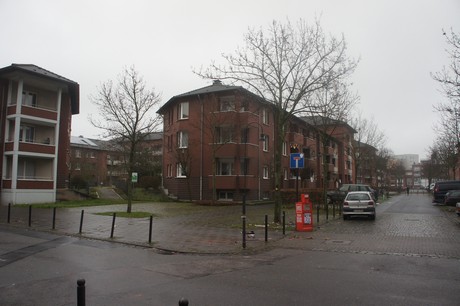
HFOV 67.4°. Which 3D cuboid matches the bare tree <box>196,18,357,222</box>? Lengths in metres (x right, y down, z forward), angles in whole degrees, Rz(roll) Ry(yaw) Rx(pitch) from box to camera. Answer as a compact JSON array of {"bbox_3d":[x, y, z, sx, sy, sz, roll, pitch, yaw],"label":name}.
[{"bbox_3d":[2.269,-1.753,17.074,7.000,10.241,7.000,0,-5,0],"label":"bare tree"}]

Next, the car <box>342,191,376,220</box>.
[{"bbox_3d":[7.770,3.046,20.296,1.640,1.500,3.700,-3,-6,28],"label":"car"}]

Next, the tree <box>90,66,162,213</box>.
[{"bbox_3d":[-6.287,-0.933,21.673,4.000,9.273,4.000,0,-5,0],"label":"tree"}]

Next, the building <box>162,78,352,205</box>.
[{"bbox_3d":[7.577,-0.194,53.090,13.000,13.500,46.500,-3,-6,28],"label":"building"}]

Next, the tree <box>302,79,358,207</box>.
[{"bbox_3d":[7.680,-0.739,26.978,4.500,10.117,4.500,0,-5,0],"label":"tree"}]

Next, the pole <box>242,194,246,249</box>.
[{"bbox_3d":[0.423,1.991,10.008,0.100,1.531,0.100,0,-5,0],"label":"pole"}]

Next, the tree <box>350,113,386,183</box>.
[{"bbox_3d":[15.814,0.270,40.505,4.600,10.700,4.600,0,-5,0],"label":"tree"}]

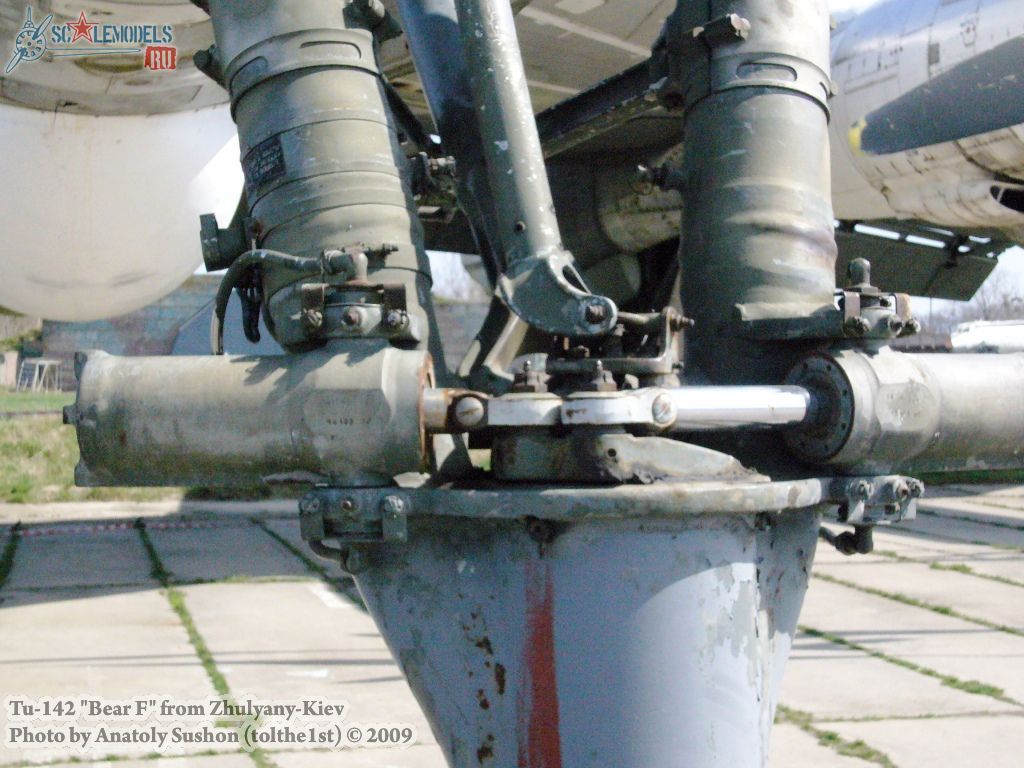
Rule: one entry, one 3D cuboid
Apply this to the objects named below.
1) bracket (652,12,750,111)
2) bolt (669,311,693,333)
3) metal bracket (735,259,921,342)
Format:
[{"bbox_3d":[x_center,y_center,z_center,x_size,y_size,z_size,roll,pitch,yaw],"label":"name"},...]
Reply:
[{"bbox_3d":[0.262,-0.447,2.580,0.110,0.105,0.085,-8,-16,30],"label":"bracket"},{"bbox_3d":[0.212,-0.078,2.330,0.033,0.021,0.021,20,0,-9],"label":"bolt"},{"bbox_3d":[0.403,-0.107,2.380,0.140,0.100,0.180,-1,1,-33],"label":"metal bracket"}]

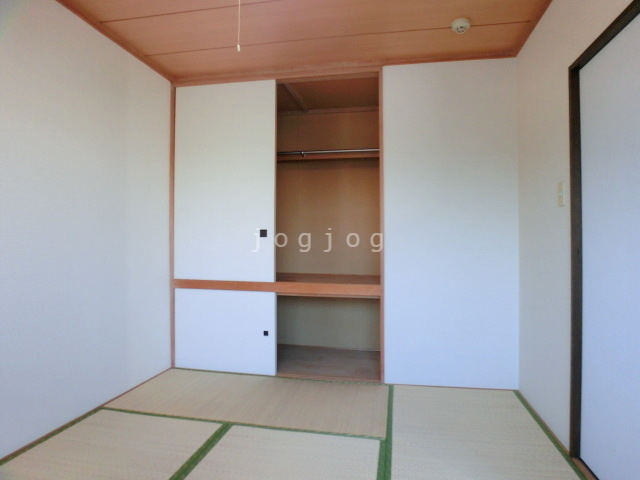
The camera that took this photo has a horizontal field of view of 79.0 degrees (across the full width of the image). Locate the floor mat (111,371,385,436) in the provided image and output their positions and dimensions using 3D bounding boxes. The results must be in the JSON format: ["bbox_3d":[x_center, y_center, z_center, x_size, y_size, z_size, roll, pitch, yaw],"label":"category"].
[{"bbox_3d":[-0.429,1.062,2.590,1.740,0.040,0.840,0,0,11],"label":"floor mat"}]

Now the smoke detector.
[{"bbox_3d":[0.859,-1.293,2.363,0.113,0.050,0.113,0,0,11],"label":"smoke detector"}]

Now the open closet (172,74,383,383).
[{"bbox_3d":[-0.296,-0.093,3.386,1.705,2.283,0.790,0,0,11],"label":"open closet"}]

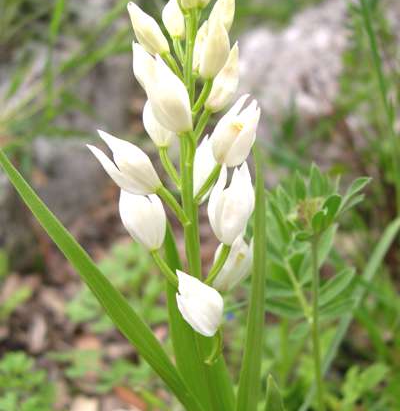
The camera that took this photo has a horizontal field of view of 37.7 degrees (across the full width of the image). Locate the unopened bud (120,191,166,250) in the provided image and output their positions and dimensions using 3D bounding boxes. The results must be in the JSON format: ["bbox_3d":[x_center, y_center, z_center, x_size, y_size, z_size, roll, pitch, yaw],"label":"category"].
[{"bbox_3d":[-0.023,0.005,0.234,0.017,0.025,0.016,-6,12,17],"label":"unopened bud"}]

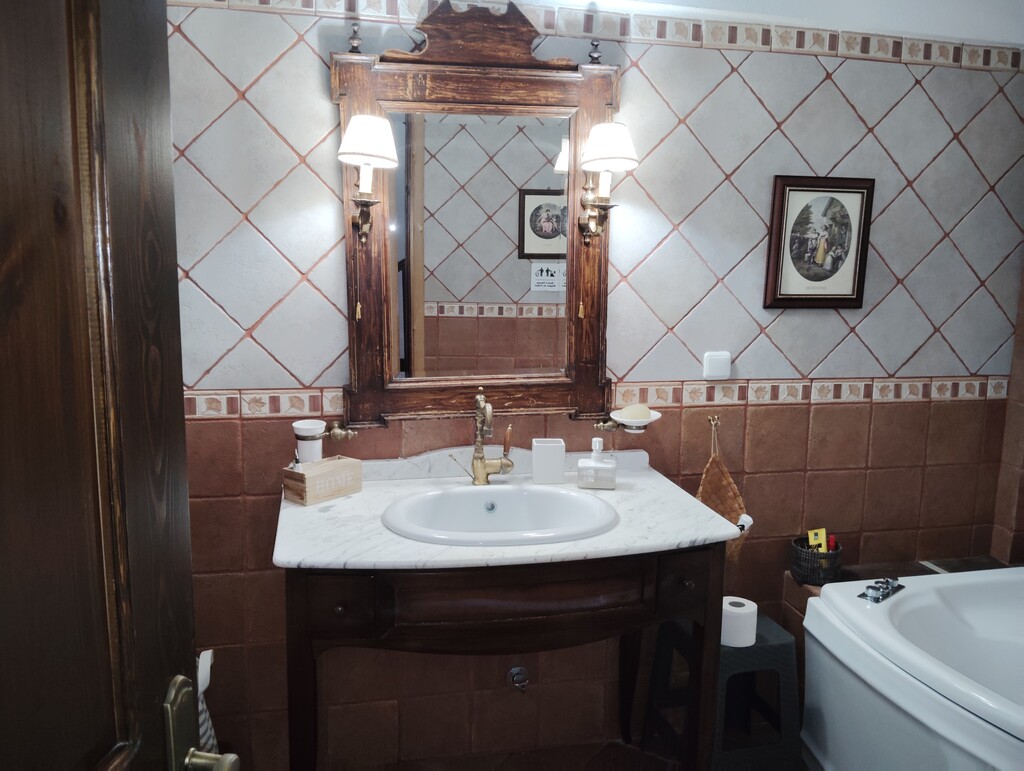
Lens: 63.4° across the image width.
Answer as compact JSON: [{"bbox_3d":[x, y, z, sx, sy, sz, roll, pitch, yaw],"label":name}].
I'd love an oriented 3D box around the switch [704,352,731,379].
[{"bbox_3d":[0.586,-0.056,2.371,0.078,0.080,0.020,-1,9,-12],"label":"switch"}]

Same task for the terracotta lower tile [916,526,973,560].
[{"bbox_3d":[1.379,0.505,2.651,0.200,0.105,0.010,-1,9,-12],"label":"terracotta lower tile"}]

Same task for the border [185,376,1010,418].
[{"bbox_3d":[0.337,0.027,2.311,2.460,0.074,0.014,-1,8,-12],"label":"border"}]

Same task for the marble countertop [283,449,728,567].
[{"bbox_3d":[-0.035,0.259,1.940,1.000,0.114,0.610,-1,8,-12],"label":"marble countertop"}]

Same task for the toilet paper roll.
[{"bbox_3d":[0.618,0.648,2.282,0.110,0.094,0.110,1,9,0],"label":"toilet paper roll"}]

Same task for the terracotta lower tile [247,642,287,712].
[{"bbox_3d":[-0.600,0.772,2.212,0.200,0.200,0.014,-1,8,-12],"label":"terracotta lower tile"}]

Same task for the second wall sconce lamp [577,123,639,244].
[{"bbox_3d":[0.232,-0.499,2.098,0.143,0.290,0.205,-1,9,-12],"label":"second wall sconce lamp"}]

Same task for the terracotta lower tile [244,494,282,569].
[{"bbox_3d":[-0.603,0.386,2.198,0.200,0.200,0.010,-1,9,-12],"label":"terracotta lower tile"}]

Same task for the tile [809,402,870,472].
[{"bbox_3d":[0.997,0.155,2.533,0.200,0.200,0.012,-1,9,-12],"label":"tile"}]

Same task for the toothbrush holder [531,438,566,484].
[{"bbox_3d":[0.097,0.203,2.208,0.079,0.105,0.069,0,9,-4],"label":"toothbrush holder"}]

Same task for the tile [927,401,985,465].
[{"bbox_3d":[1.376,0.146,2.584,0.198,0.198,0.011,-1,8,-12],"label":"tile"}]

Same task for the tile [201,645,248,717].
[{"bbox_3d":[-0.802,0.784,2.192,0.198,0.198,0.011,-1,8,-12],"label":"tile"}]

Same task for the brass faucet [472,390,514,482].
[{"bbox_3d":[-0.038,0.141,2.159,0.111,0.255,0.140,-1,9,-12],"label":"brass faucet"}]

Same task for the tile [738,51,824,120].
[{"bbox_3d":[0.744,-0.863,2.292,0.198,0.198,0.011,45,-3,-15],"label":"tile"}]

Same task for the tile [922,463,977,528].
[{"bbox_3d":[1.395,0.354,2.652,0.200,0.200,0.012,-1,9,-12],"label":"tile"}]

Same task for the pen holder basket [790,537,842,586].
[{"bbox_3d":[0.914,0.532,2.492,0.150,0.107,0.150,-1,9,-12],"label":"pen holder basket"}]

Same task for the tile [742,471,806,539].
[{"bbox_3d":[0.781,0.356,2.482,0.198,0.198,0.011,-1,8,-12],"label":"tile"}]

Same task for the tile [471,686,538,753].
[{"bbox_3d":[-0.019,0.947,2.367,0.200,0.195,0.014,-1,8,-12],"label":"tile"}]

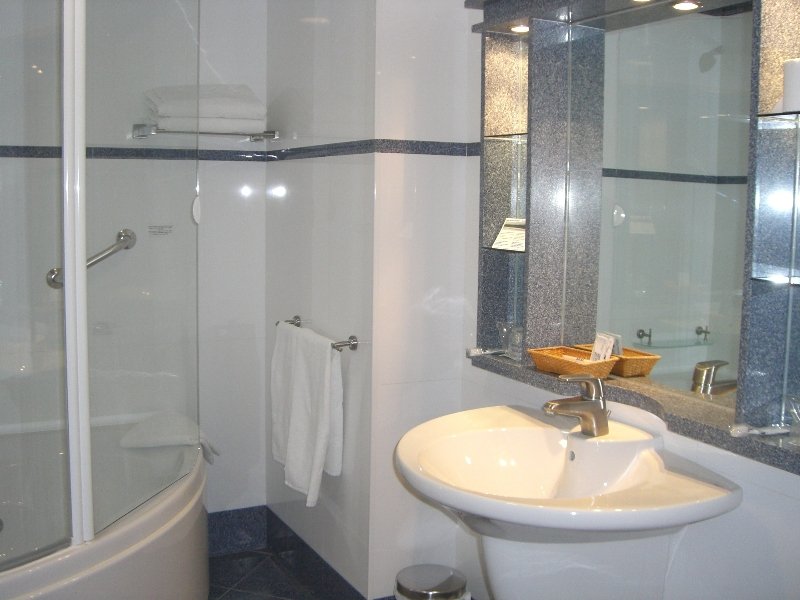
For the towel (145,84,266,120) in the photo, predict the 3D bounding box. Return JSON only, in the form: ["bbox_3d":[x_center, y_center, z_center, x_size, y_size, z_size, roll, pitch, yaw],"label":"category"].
[{"bbox_3d":[-0.681,-0.680,3.054,0.374,0.111,0.202,-3,7,-28],"label":"towel"}]

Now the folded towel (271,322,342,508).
[{"bbox_3d":[-0.312,0.370,2.849,0.072,0.552,0.521,-3,7,-28],"label":"folded towel"}]

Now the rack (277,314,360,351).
[{"bbox_3d":[-0.275,0.107,2.826,0.079,0.044,0.559,-3,7,-28],"label":"rack"}]

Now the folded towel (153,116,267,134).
[{"bbox_3d":[-0.681,-0.602,3.064,0.371,0.049,0.202,-3,7,-28],"label":"folded towel"}]

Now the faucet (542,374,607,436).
[{"bbox_3d":[0.413,0.257,2.099,0.176,0.147,0.050,-3,7,-28],"label":"faucet"}]

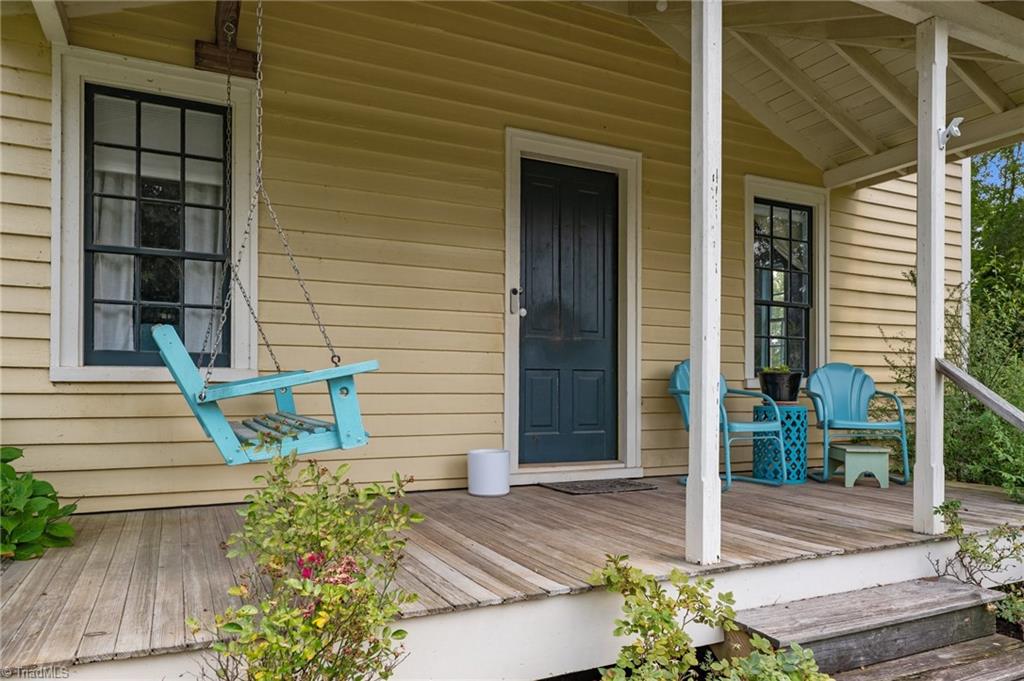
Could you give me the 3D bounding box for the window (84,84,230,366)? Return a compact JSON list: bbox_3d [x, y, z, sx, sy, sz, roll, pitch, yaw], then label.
[{"bbox_3d":[-1.906,-0.586,3.714,0.708,1.459,0.057,1,0,-26],"label":"window"}]

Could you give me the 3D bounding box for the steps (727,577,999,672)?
[{"bbox_3d":[1.381,1.129,2.662,1.301,0.193,0.358,1,-2,-26],"label":"steps"}]

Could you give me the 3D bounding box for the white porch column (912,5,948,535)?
[{"bbox_3d":[1.953,-0.292,3.185,0.101,2.381,0.094,1,0,-26],"label":"white porch column"}]

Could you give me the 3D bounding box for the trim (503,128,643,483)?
[{"bbox_3d":[0.445,-0.203,4.870,1.133,2.407,0.123,1,0,-26],"label":"trim"}]

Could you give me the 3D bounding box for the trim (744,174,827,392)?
[{"bbox_3d":[2.303,-0.461,5.781,0.974,1.735,0.113,1,0,-26],"label":"trim"}]

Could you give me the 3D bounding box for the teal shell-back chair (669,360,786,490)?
[{"bbox_3d":[1.532,0.577,4.884,0.542,0.882,0.622,2,-2,-29],"label":"teal shell-back chair"}]

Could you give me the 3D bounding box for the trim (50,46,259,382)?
[{"bbox_3d":[-1.903,-0.628,3.705,0.990,1.725,0.075,1,0,-26],"label":"trim"}]

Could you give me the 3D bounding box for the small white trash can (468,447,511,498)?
[{"bbox_3d":[-0.147,0.833,4.323,0.269,0.270,0.269,1,-2,0],"label":"small white trash can"}]

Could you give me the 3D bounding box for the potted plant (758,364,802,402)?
[{"bbox_3d":[1.977,0.312,5.006,0.316,0.278,0.316,1,-2,-26],"label":"potted plant"}]

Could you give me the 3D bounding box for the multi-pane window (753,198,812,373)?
[{"bbox_3d":[2.325,-0.438,5.829,0.735,1.490,0.066,1,0,-26],"label":"multi-pane window"}]

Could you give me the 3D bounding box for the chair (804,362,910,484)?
[{"bbox_3d":[2.567,0.600,5.159,0.542,0.886,0.622,0,-2,6],"label":"chair"}]

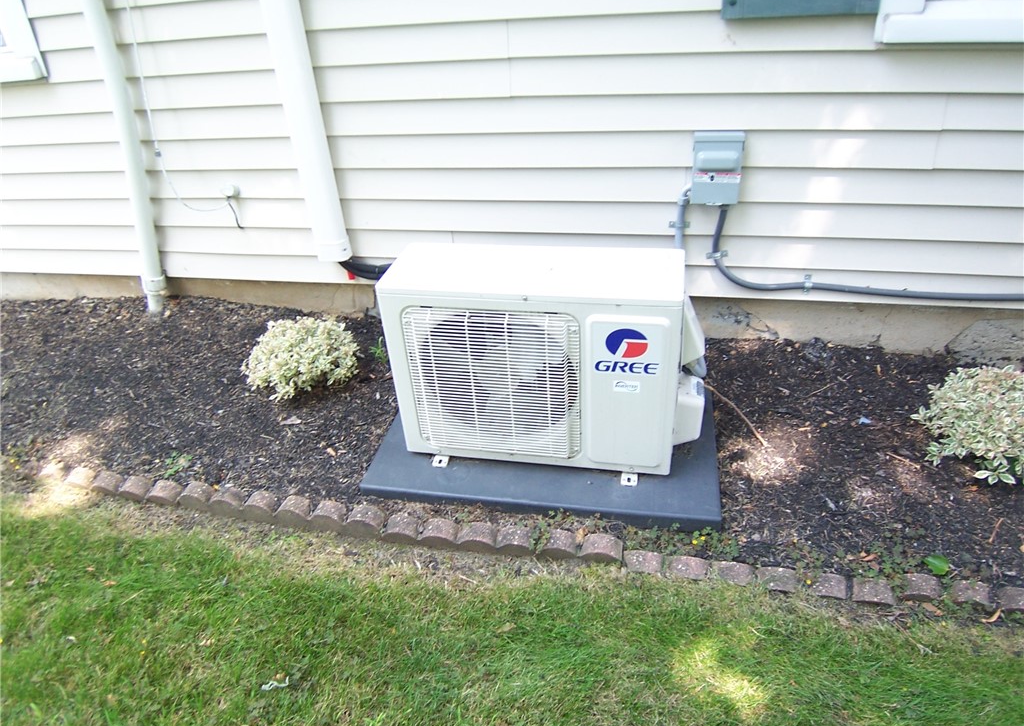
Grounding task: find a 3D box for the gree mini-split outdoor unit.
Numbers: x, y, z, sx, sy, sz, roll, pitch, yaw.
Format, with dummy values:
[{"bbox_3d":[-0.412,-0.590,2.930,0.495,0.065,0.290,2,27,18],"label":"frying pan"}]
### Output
[{"bbox_3d":[0.094,-0.007,1.781,0.773,0.527,0.283,4,35,13],"label":"gree mini-split outdoor unit"}]

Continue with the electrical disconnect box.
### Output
[{"bbox_3d":[0.569,-0.543,1.881,0.130,0.194,0.076,4,35,13],"label":"electrical disconnect box"}]

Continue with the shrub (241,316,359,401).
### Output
[{"bbox_3d":[-0.693,-0.030,2.210,0.382,0.220,0.353,4,35,13],"label":"shrub"}]

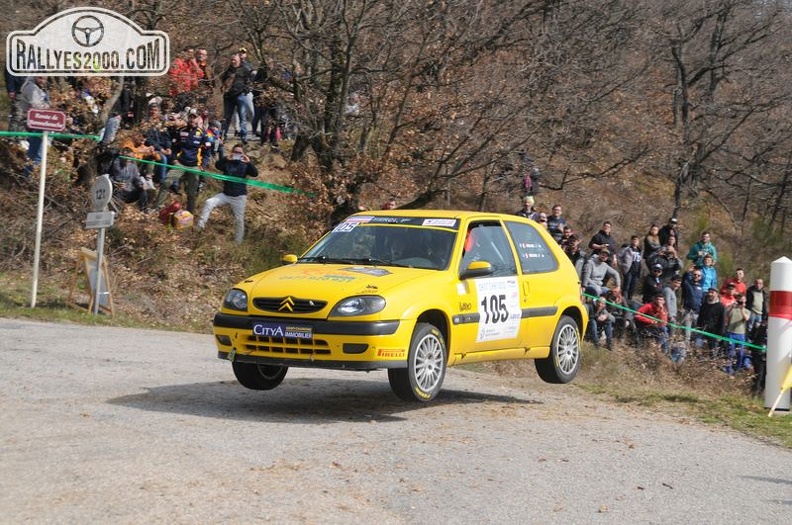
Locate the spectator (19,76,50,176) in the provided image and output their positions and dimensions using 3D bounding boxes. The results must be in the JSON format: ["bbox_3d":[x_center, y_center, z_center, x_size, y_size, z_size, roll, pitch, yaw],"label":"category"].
[{"bbox_3d":[-6.193,-2.376,31.519,0.520,1.740,0.450,1,2,-37],"label":"spectator"}]

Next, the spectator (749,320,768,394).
[{"bbox_3d":[7.499,1.975,38.000,0.520,1.580,0.420,3,1,14],"label":"spectator"}]

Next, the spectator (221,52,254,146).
[{"bbox_3d":[-3.106,-3.153,35.519,0.600,1.740,0.420,3,1,22],"label":"spectator"}]

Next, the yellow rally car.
[{"bbox_3d":[0.139,0.291,14.520,1.660,1.410,3.720,2,1,30],"label":"yellow rally car"}]

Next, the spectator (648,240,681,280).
[{"bbox_3d":[6.146,0.234,42.019,0.750,1.700,0.500,2,1,-6],"label":"spectator"}]

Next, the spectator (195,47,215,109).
[{"bbox_3d":[-3.755,-3.288,35.800,0.570,1.750,0.400,3,1,-7],"label":"spectator"}]

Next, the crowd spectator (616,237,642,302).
[{"bbox_3d":[5.116,0.207,40.500,0.540,1.600,0.400,3,1,-22],"label":"crowd spectator"}]

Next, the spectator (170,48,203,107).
[{"bbox_3d":[-4.155,-3.406,36.517,0.620,1.740,0.450,3,1,-20],"label":"spectator"}]

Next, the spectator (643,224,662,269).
[{"bbox_3d":[5.992,-0.067,43.018,0.480,1.640,0.400,2,1,-27],"label":"spectator"}]

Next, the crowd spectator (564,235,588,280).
[{"bbox_3d":[3.609,0.291,37.500,0.600,1.700,0.450,3,1,-6],"label":"crowd spectator"}]

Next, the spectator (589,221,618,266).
[{"bbox_3d":[4.790,-0.071,42.519,0.620,1.750,0.420,2,1,-12],"label":"spectator"}]

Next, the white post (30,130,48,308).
[{"bbox_3d":[-4.506,-0.543,23.300,0.060,2.280,0.060,4,1,-6],"label":"white post"}]

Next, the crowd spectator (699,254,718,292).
[{"bbox_3d":[6.911,0.628,41.017,0.520,1.660,0.360,3,1,12],"label":"crowd spectator"}]

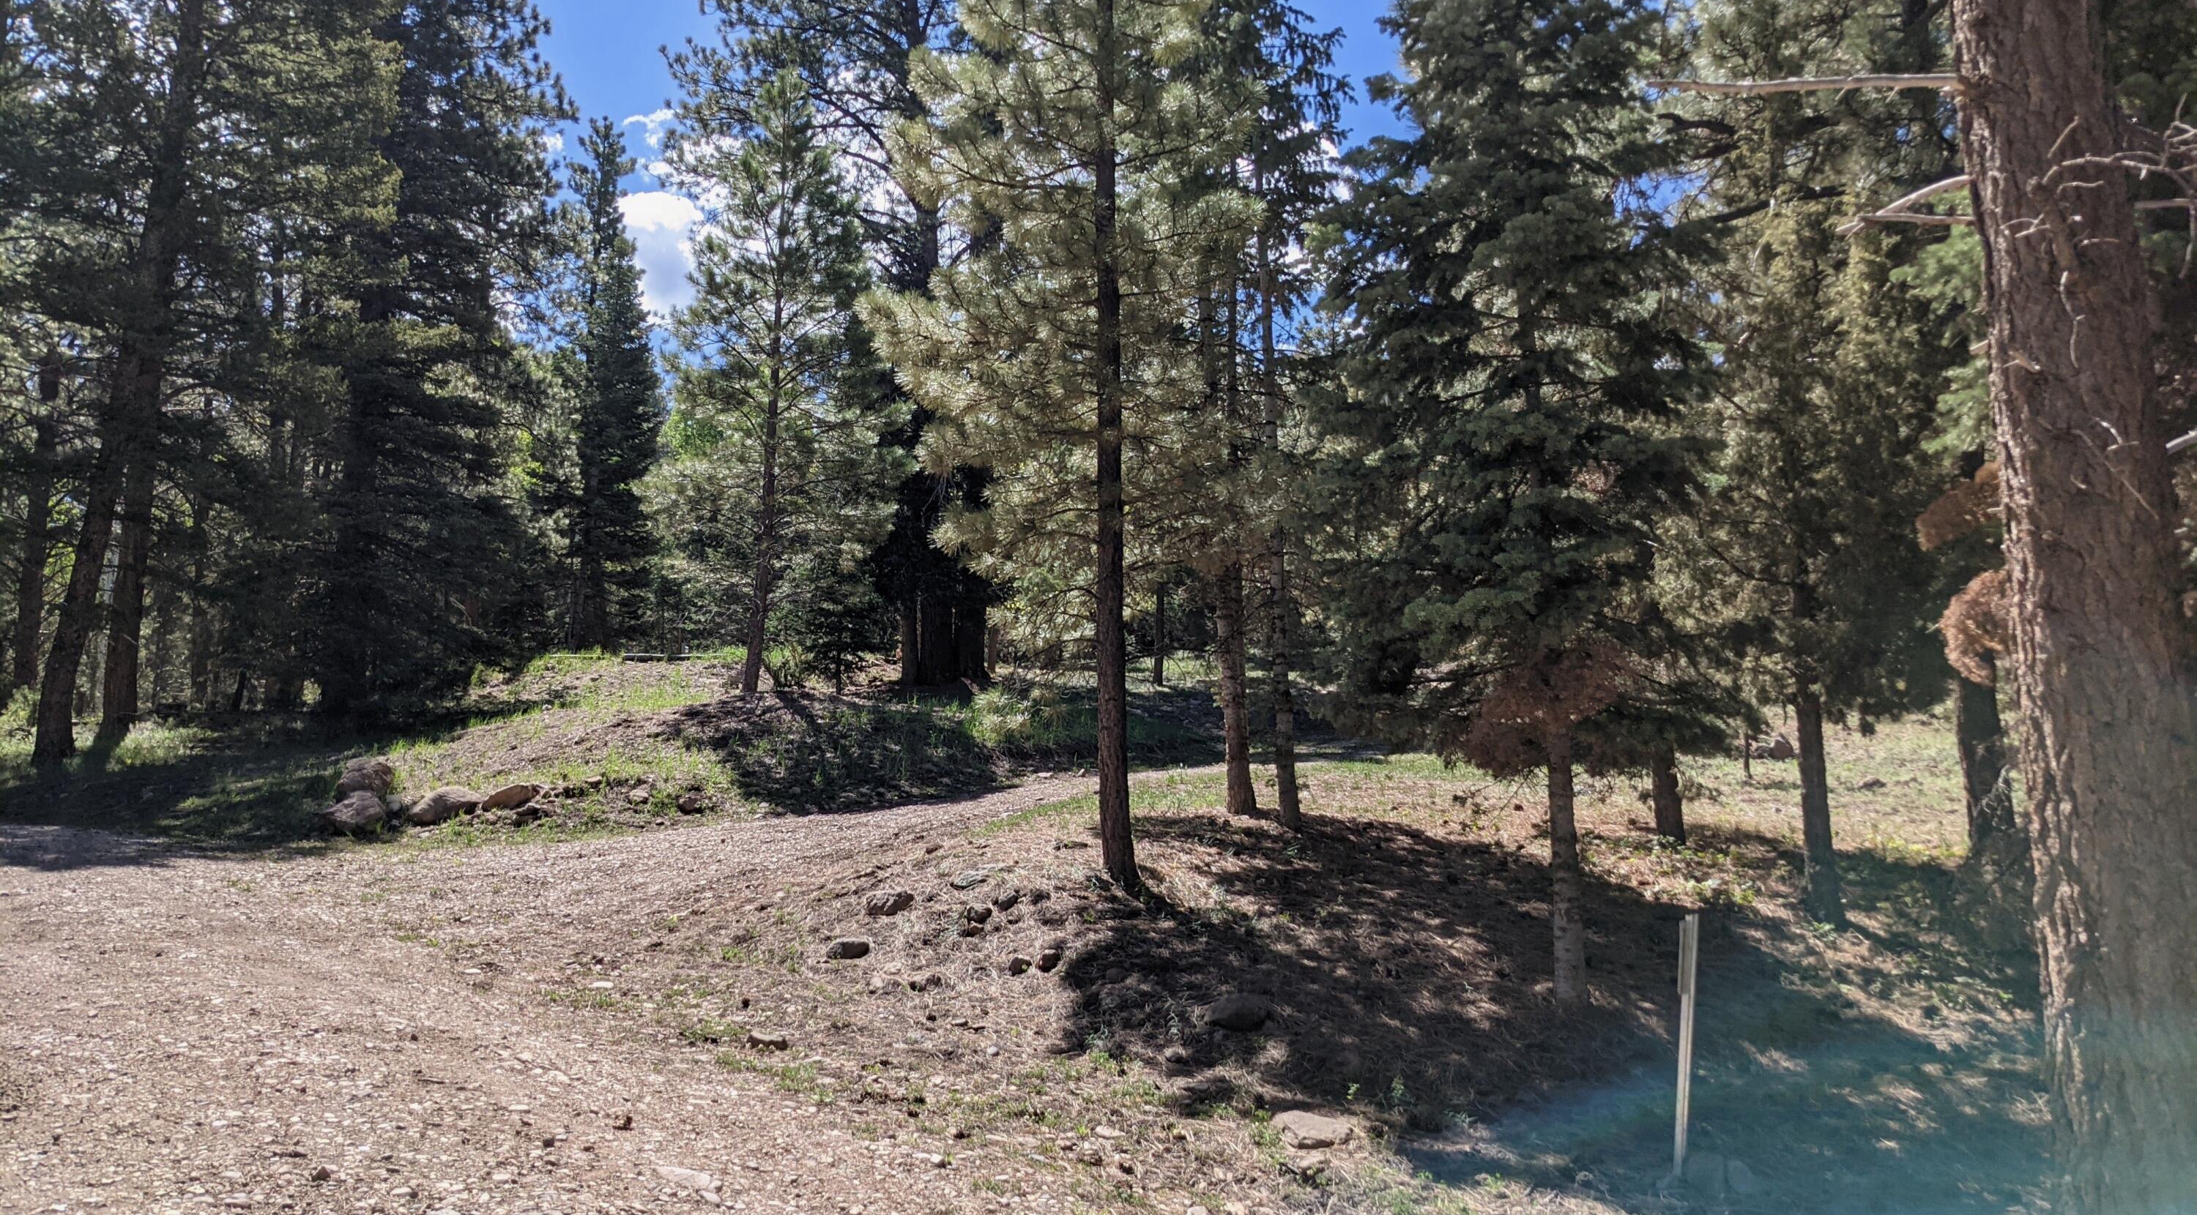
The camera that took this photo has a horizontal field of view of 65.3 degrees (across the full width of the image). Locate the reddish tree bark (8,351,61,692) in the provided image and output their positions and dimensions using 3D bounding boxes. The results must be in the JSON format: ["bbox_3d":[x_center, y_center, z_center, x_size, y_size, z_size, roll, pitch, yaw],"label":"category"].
[{"bbox_3d":[-18.255,-1.523,29.473,0.440,6.000,0.440,5,-11,-32],"label":"reddish tree bark"}]

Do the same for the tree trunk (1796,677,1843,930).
[{"bbox_3d":[6.369,1.713,15.179,0.260,2.150,0.260,-5,-10,22],"label":"tree trunk"}]

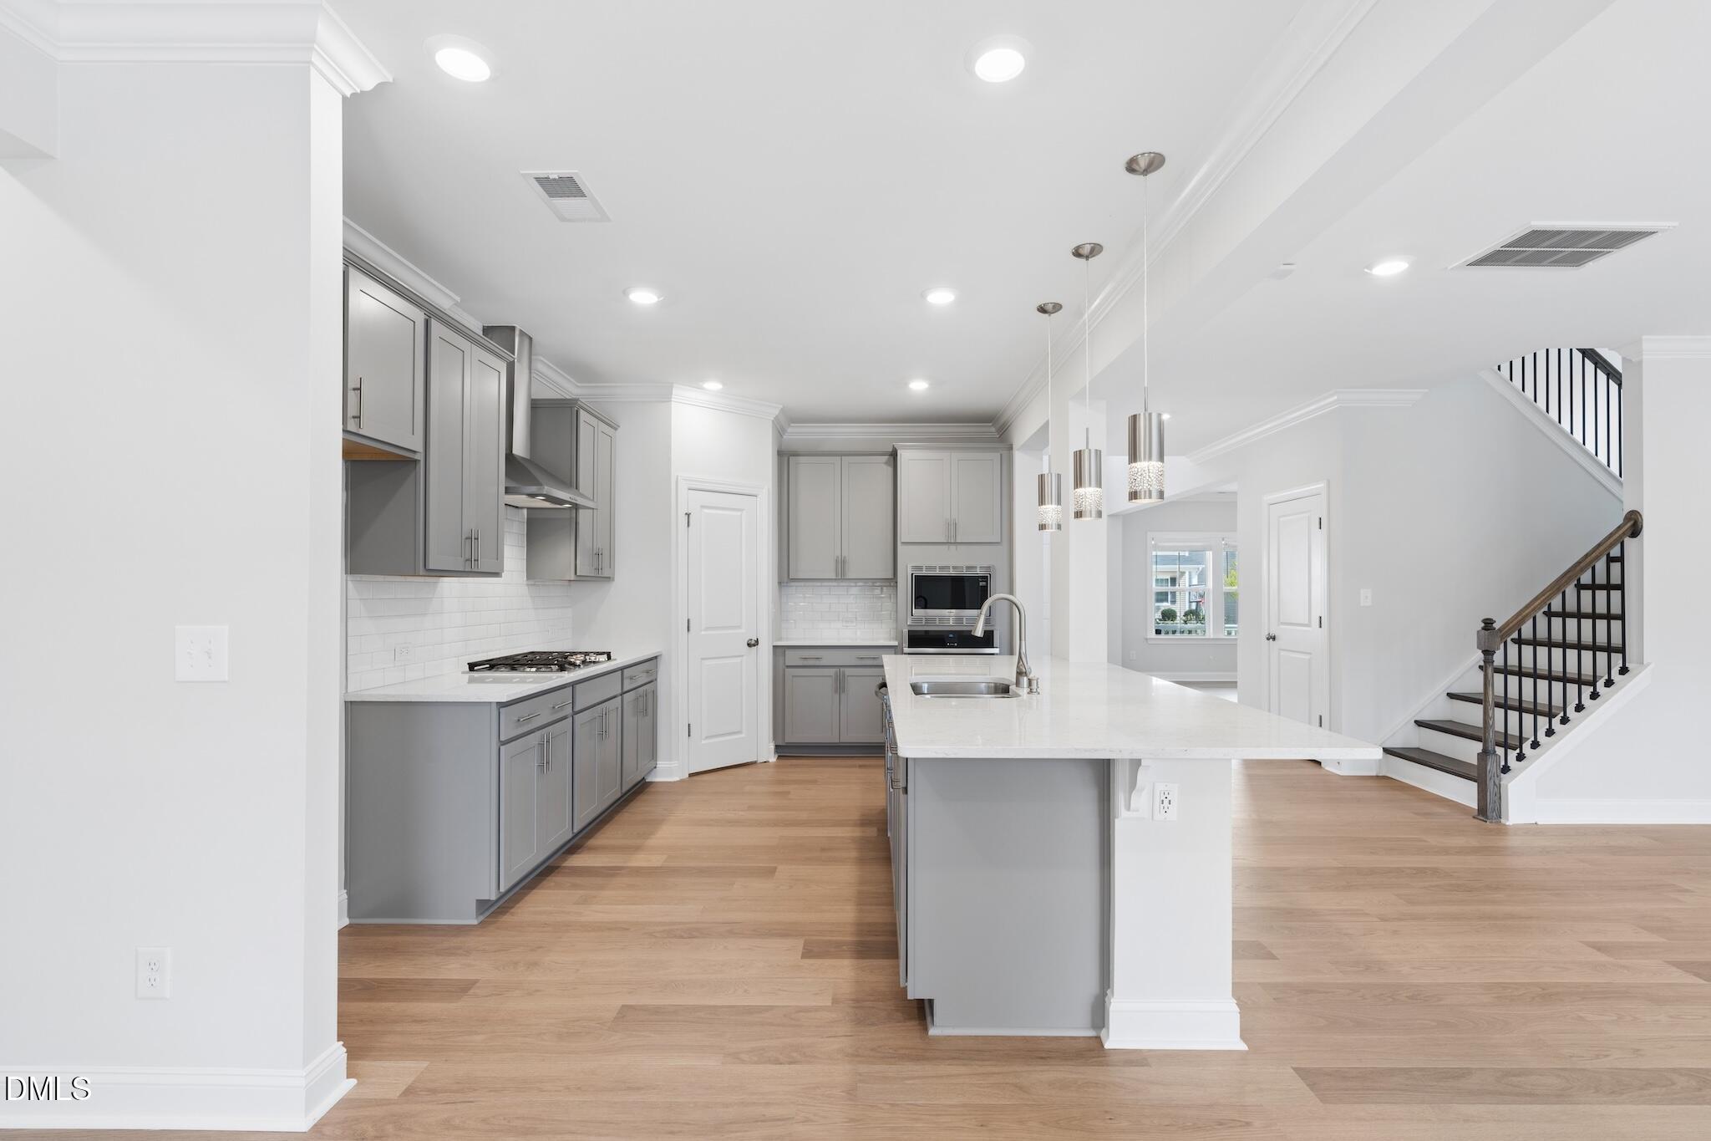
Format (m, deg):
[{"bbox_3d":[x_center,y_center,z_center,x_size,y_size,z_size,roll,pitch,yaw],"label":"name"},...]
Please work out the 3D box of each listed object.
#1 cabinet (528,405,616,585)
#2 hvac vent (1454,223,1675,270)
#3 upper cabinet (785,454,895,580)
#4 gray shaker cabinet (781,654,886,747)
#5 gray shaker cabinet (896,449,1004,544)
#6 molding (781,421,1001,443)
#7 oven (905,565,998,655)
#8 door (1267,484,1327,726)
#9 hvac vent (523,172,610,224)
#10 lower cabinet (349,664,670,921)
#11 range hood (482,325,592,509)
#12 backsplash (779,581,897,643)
[{"bbox_3d":[-1.838,-0.478,4.984,0.330,1.109,0.680,0,-1,1],"label":"cabinet"},{"bbox_3d":[2.896,-1.331,3.137,0.570,0.028,0.415,0,-2,1],"label":"hvac vent"},{"bbox_3d":[-0.119,-0.437,6.518,0.930,1.090,0.340,0,-2,1],"label":"upper cabinet"},{"bbox_3d":[-0.125,1.008,6.210,0.910,0.826,0.620,0,-1,1],"label":"gray shaker cabinet"},{"bbox_3d":[0.751,-0.573,6.232,0.849,0.753,0.620,0,-1,1],"label":"gray shaker cabinet"},{"bbox_3d":[0.309,-1.185,6.509,1.867,0.120,0.100,0,-1,1],"label":"molding"},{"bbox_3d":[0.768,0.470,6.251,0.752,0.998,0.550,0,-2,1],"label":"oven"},{"bbox_3d":[3.486,0.441,6.016,0.060,2.060,0.800,0,-1,1],"label":"door"},{"bbox_3d":[-1.018,-1.316,2.705,0.192,0.025,0.363,0,-1,1],"label":"hvac vent"},{"bbox_3d":[-1.699,0.986,4.170,0.620,0.908,2.320,0,-2,1],"label":"lower cabinet"},{"bbox_3d":[-1.792,-0.850,4.221,0.465,0.945,0.740,0,-2,1],"label":"range hood"},{"bbox_3d":[-0.155,0.334,6.525,0.979,0.458,0.018,0,-1,1],"label":"backsplash"}]

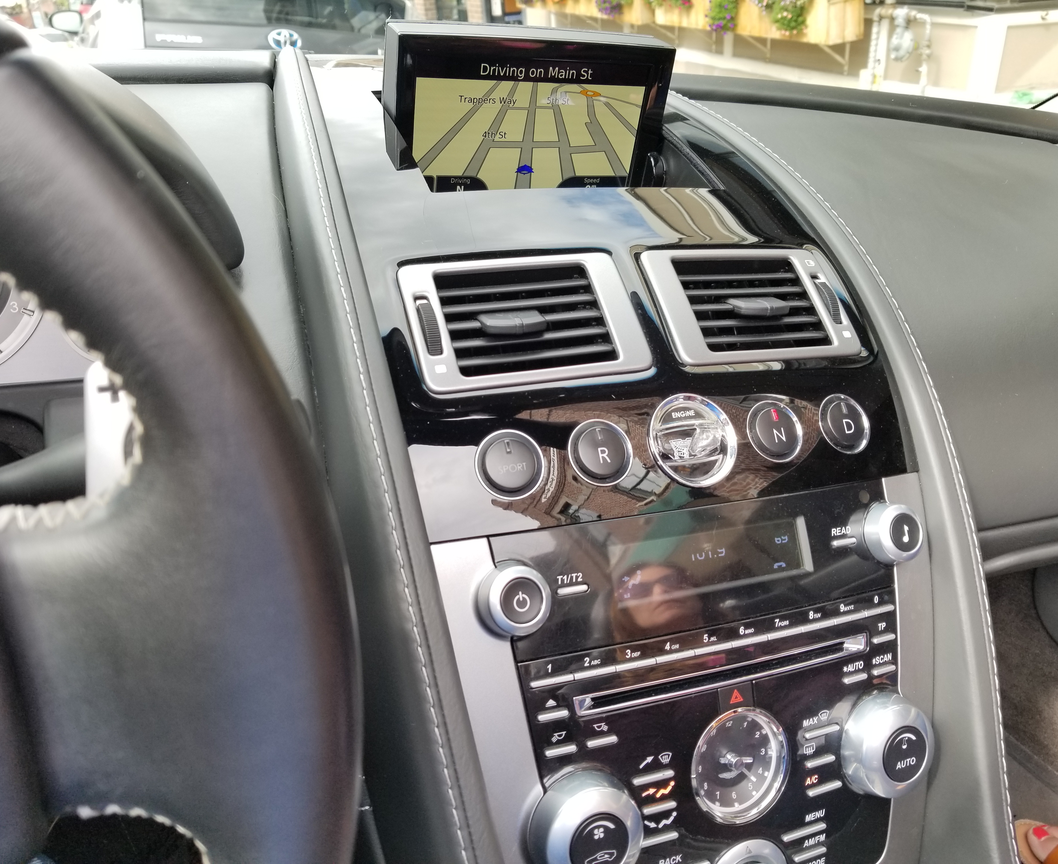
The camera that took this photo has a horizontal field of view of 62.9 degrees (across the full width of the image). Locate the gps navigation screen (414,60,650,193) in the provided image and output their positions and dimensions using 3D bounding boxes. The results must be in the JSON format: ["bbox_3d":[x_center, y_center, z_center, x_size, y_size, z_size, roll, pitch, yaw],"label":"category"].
[{"bbox_3d":[0.000,-0.180,0.518,0.143,0.080,0.014,-6,36,-20],"label":"gps navigation screen"}]

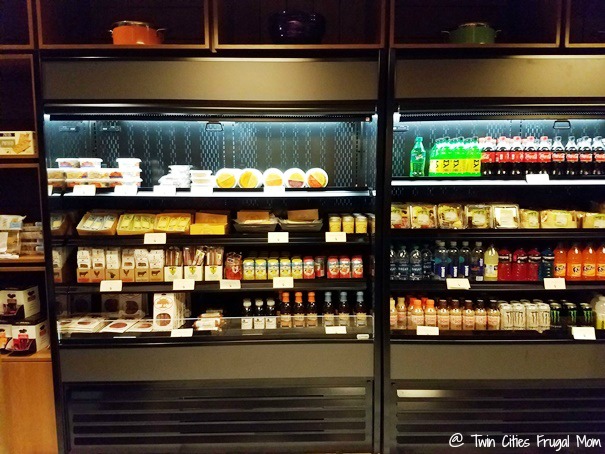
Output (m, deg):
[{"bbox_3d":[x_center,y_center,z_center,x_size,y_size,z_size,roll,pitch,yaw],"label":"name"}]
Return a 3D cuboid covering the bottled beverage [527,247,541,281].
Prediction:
[{"bbox_3d":[1.389,0.222,2.721,0.072,0.200,0.072,0,5,-1],"label":"bottled beverage"}]

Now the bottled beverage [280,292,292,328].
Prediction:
[{"bbox_3d":[-0.100,0.504,2.768,0.066,0.204,0.066,0,5,-1],"label":"bottled beverage"}]

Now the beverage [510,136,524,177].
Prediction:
[{"bbox_3d":[1.260,-0.412,2.664,0.073,0.232,0.073,0,5,-1],"label":"beverage"}]

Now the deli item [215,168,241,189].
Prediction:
[{"bbox_3d":[-0.439,-0.282,2.645,0.135,0.120,0.060,0,5,0],"label":"deli item"}]

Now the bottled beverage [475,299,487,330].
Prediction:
[{"bbox_3d":[1.105,0.544,2.807,0.064,0.172,0.064,0,5,-1],"label":"bottled beverage"}]

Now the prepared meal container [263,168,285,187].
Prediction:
[{"bbox_3d":[-0.162,-0.274,2.585,0.120,0.118,0.050,0,-5,0],"label":"prepared meal container"}]

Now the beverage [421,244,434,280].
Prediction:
[{"bbox_3d":[0.777,0.218,2.833,0.065,0.203,0.065,0,5,-1],"label":"beverage"}]

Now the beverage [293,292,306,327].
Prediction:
[{"bbox_3d":[-0.017,0.504,2.769,0.066,0.204,0.066,0,5,-1],"label":"beverage"}]

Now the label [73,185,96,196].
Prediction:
[{"bbox_3d":[-1.156,-0.194,2.410,0.114,0.057,0.006,0,6,0],"label":"label"}]

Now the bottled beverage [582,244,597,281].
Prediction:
[{"bbox_3d":[1.718,0.209,2.720,0.073,0.225,0.073,0,5,-1],"label":"bottled beverage"}]

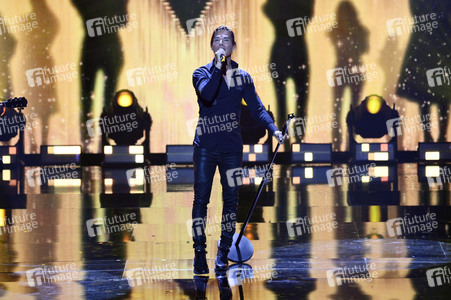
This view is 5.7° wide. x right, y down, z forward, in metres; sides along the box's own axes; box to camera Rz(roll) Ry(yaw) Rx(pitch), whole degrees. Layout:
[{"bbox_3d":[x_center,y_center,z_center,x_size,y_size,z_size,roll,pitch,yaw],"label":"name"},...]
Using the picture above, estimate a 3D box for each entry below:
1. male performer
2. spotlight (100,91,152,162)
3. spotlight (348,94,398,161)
[{"bbox_3d":[0.100,0.000,32.300,0.680,1.770,0.500,-1,6,-4],"label":"male performer"},{"bbox_3d":[-0.870,-0.205,39.600,0.460,0.640,0.430,-1,6,0],"label":"spotlight"},{"bbox_3d":[1.292,-0.189,39.600,0.460,0.600,0.430,-1,6,0],"label":"spotlight"}]

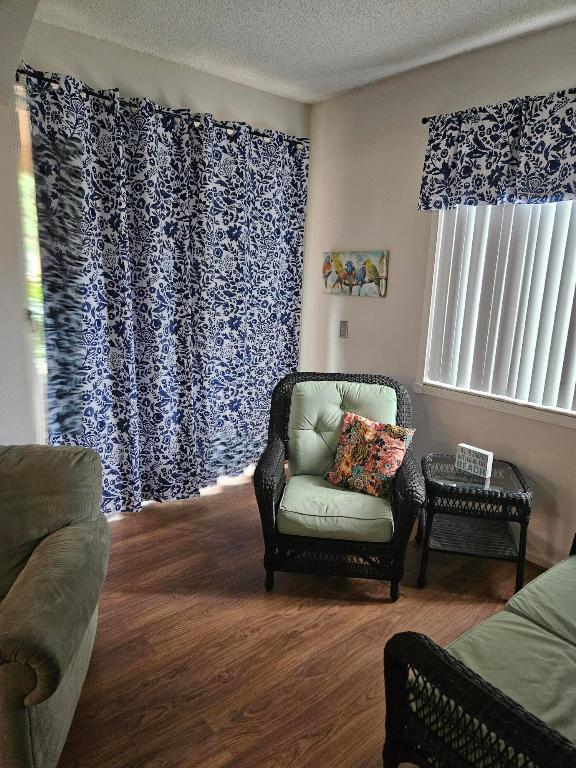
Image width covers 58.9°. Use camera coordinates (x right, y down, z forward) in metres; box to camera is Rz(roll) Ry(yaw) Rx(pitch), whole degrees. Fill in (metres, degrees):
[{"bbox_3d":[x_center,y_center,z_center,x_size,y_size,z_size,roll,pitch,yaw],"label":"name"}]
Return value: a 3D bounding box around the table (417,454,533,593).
[{"bbox_3d":[0.877,0.679,2.510,0.461,0.529,0.450,3,13,7],"label":"table"}]

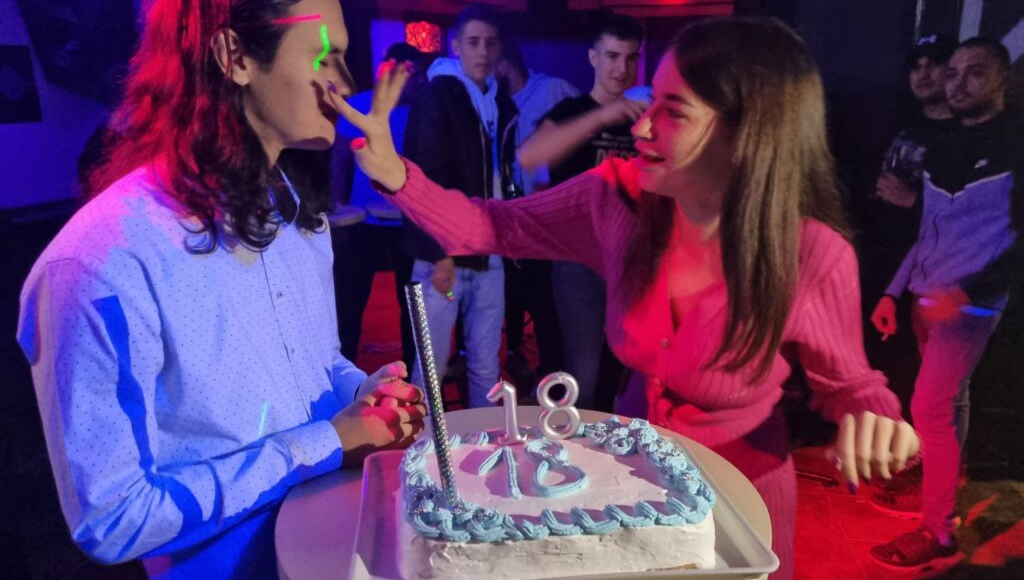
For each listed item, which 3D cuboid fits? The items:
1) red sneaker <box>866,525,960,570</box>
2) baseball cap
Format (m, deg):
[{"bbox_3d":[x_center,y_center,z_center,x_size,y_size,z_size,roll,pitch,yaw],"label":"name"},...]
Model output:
[{"bbox_3d":[1.398,0.861,2.638,0.300,0.115,0.110,-3,14,-13],"label":"red sneaker"},{"bbox_3d":[1.540,-0.863,2.779,0.260,0.130,0.180,-11,17,-37],"label":"baseball cap"}]

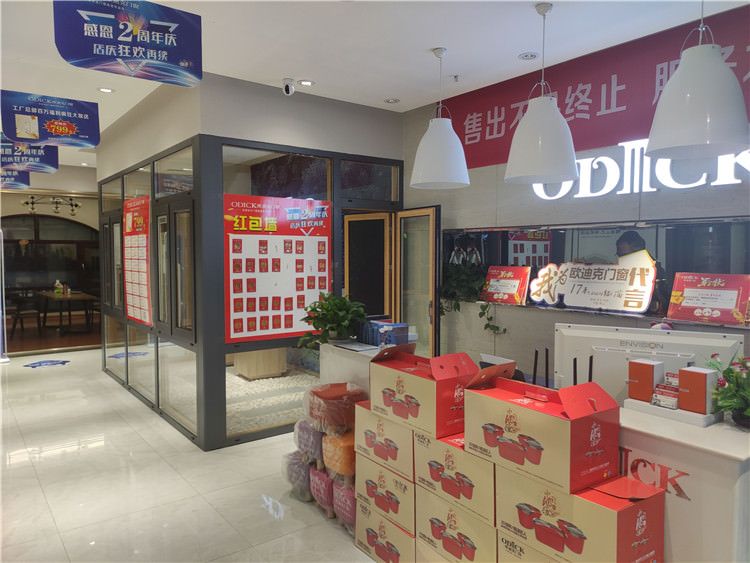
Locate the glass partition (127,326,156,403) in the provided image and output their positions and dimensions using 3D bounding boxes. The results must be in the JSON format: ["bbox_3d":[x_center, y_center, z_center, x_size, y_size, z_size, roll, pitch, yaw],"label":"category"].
[{"bbox_3d":[-2.561,0.890,5.938,0.050,0.709,1.130,-2,4,-38],"label":"glass partition"}]

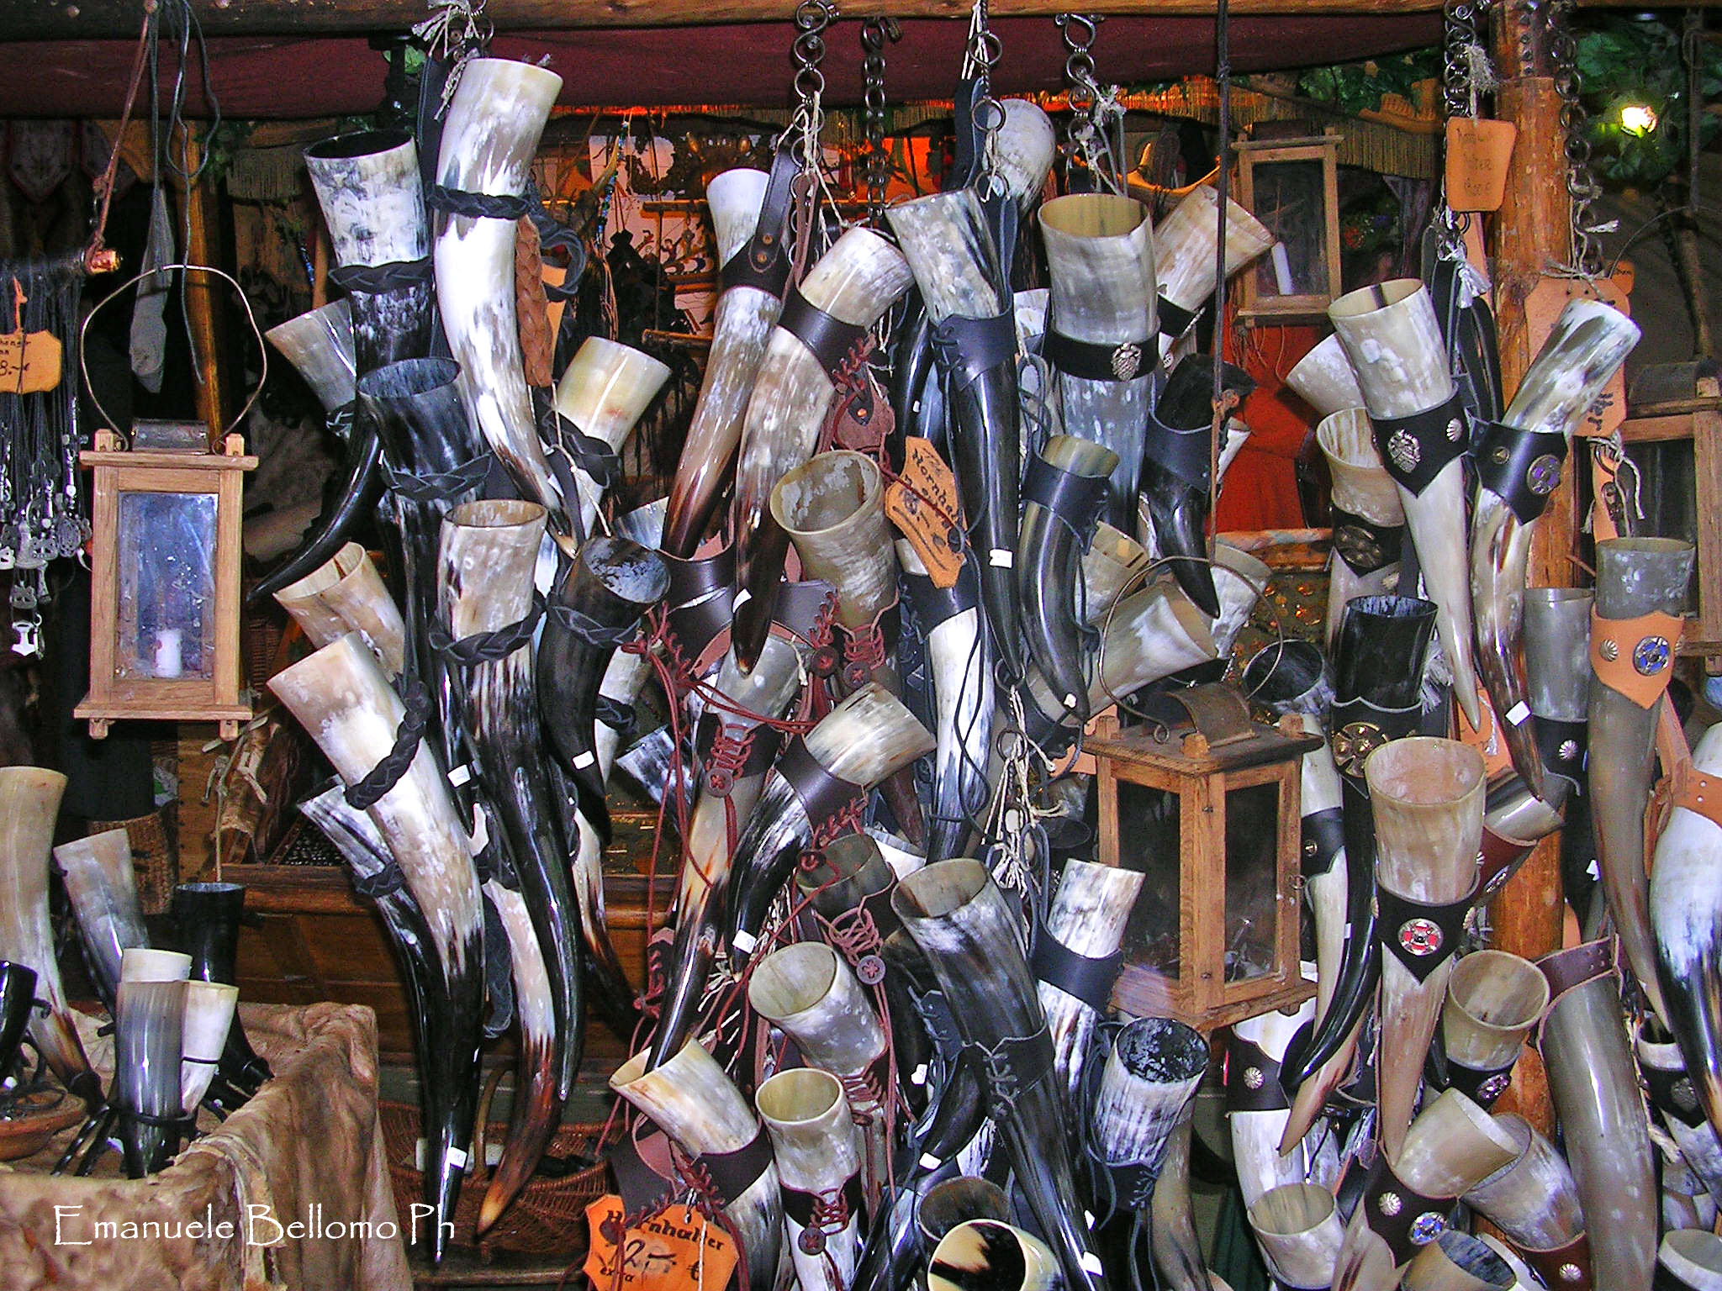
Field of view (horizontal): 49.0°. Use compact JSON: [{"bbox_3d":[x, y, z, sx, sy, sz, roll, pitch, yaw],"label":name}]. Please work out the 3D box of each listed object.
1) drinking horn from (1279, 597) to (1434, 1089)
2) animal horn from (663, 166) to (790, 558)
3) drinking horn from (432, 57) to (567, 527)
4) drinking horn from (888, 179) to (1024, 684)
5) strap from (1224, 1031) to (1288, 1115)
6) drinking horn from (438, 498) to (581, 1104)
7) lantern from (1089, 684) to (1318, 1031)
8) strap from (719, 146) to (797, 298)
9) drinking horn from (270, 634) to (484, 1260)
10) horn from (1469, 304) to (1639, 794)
[{"bbox_3d":[0.433,0.172,1.660,0.085,0.442,0.090,11,10,13],"label":"drinking horn"},{"bbox_3d":[-0.125,-0.245,1.770,0.086,0.403,0.075,7,6,-5],"label":"animal horn"},{"bbox_3d":[-0.275,-0.260,1.460,0.104,0.382,0.083,-2,3,0],"label":"drinking horn"},{"bbox_3d":[0.096,-0.190,1.680,0.091,0.435,0.093,-13,6,5],"label":"drinking horn"},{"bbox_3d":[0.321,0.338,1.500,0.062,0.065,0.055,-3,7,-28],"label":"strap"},{"bbox_3d":[-0.258,0.123,1.433,0.087,0.469,0.084,-4,9,0],"label":"drinking horn"},{"bbox_3d":[0.308,0.180,1.720,0.153,0.290,0.153,-7,10,-33],"label":"lantern"},{"bbox_3d":[-0.095,-0.395,1.760,0.065,0.143,0.060,11,6,-4],"label":"strap"},{"bbox_3d":[-0.394,0.256,1.630,0.118,0.539,0.100,-19,11,-11],"label":"drinking horn"},{"bbox_3d":[0.603,-0.093,1.700,0.113,0.443,0.085,14,11,17],"label":"horn"}]

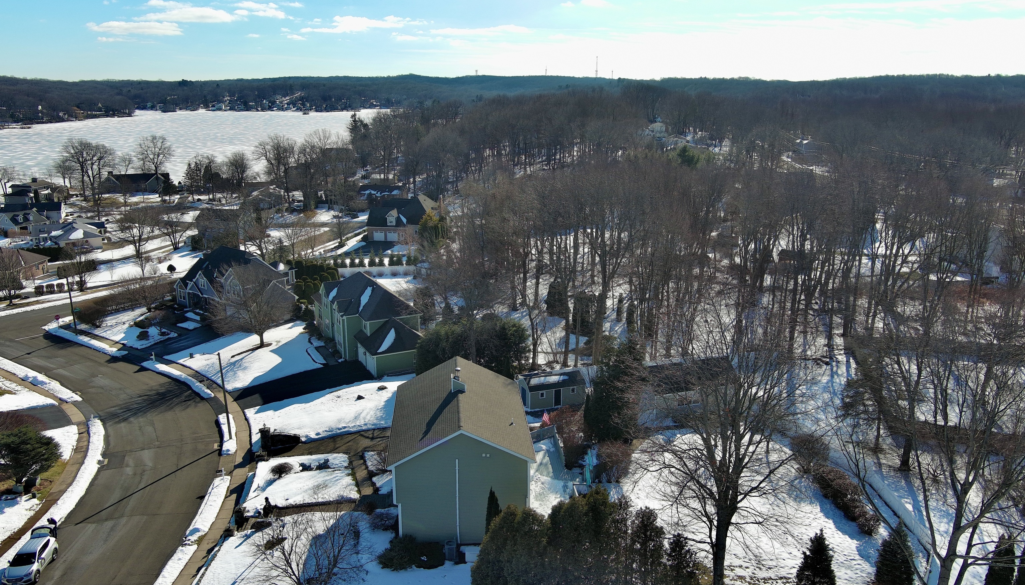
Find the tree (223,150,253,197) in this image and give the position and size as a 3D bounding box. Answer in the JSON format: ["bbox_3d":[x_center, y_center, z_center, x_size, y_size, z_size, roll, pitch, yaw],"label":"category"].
[{"bbox_3d":[-93.613,-40.755,280.829,9.800,14.500,9.600,0,14,0],"label":"tree"}]

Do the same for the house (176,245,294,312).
[{"bbox_3d":[-42.480,-2.340,127.110,16.000,8.800,12.500,12,19,41],"label":"house"}]

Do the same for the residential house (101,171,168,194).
[{"bbox_3d":[-131.238,-38.424,287.263,21.500,6.400,11.000,-4,15,-16],"label":"residential house"}]

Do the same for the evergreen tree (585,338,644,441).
[{"bbox_3d":[9.870,9.380,79.280,5.200,9.300,5.200,0,14,0],"label":"evergreen tree"}]

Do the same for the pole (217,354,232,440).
[{"bbox_3d":[-26.425,9.565,75.980,0.280,8.500,0.280,-2,14,0],"label":"pole"}]

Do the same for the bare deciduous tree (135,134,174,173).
[{"bbox_3d":[-118.917,-41.249,272.856,12.400,19.000,12.000,0,14,0],"label":"bare deciduous tree"}]

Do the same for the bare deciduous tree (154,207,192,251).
[{"bbox_3d":[-71.150,-13.200,172.540,7.200,8.800,7.200,0,14,0],"label":"bare deciduous tree"}]

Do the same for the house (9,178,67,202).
[{"bbox_3d":[-150.000,-32.290,260.970,10.500,7.900,13.500,1,14,6],"label":"house"}]

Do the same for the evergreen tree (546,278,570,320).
[{"bbox_3d":[6.326,0.793,114.783,3.100,5.300,3.000,0,14,0],"label":"evergreen tree"}]

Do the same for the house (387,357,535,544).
[{"bbox_3d":[-4.010,11.084,63.131,9.964,9.100,15.197,-1,14,-5],"label":"house"}]

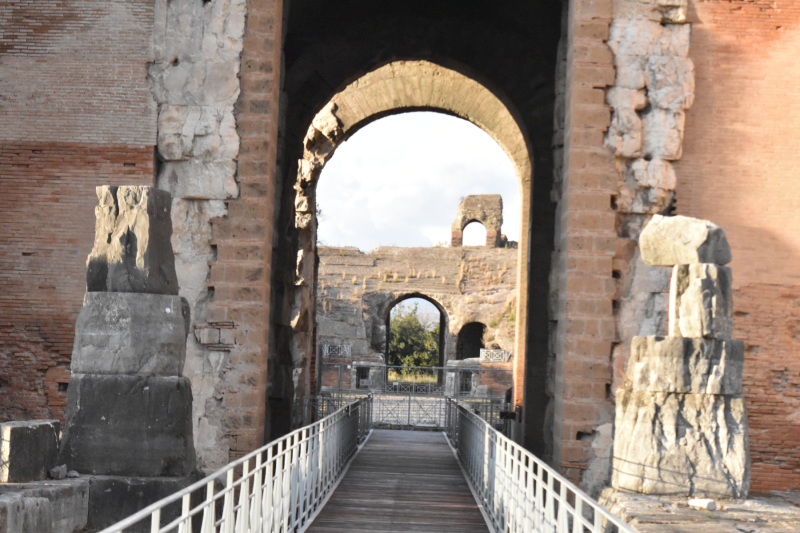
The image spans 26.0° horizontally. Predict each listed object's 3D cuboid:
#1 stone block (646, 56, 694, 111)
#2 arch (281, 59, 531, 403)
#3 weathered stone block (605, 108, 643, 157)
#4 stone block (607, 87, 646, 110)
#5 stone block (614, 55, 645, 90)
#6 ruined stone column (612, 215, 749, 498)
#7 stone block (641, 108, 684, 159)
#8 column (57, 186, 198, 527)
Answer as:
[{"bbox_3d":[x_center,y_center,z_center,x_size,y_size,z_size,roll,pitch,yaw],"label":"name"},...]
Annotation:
[{"bbox_3d":[3.998,-2.687,25.874,0.690,0.770,0.550,2,-3,1],"label":"stone block"},{"bbox_3d":[0.108,-0.523,32.397,4.400,6.200,2.800,2,-3,1],"label":"arch"},{"bbox_3d":[3.303,-1.964,25.850,0.540,0.690,0.500,2,-3,1],"label":"weathered stone block"},{"bbox_3d":[3.348,-2.468,25.825,0.570,0.340,0.450,2,-3,1],"label":"stone block"},{"bbox_3d":[3.407,-2.852,25.825,0.460,0.520,0.450,2,-3,1],"label":"stone block"},{"bbox_3d":[4.058,1.316,25.349,1.920,3.980,1.500,2,-3,1],"label":"ruined stone column"},{"bbox_3d":[3.880,-1.935,25.850,0.630,0.750,0.500,2,-3,1],"label":"stone block"},{"bbox_3d":[-3.891,1.340,25.399,1.980,4.800,1.600,2,-3,1],"label":"column"}]

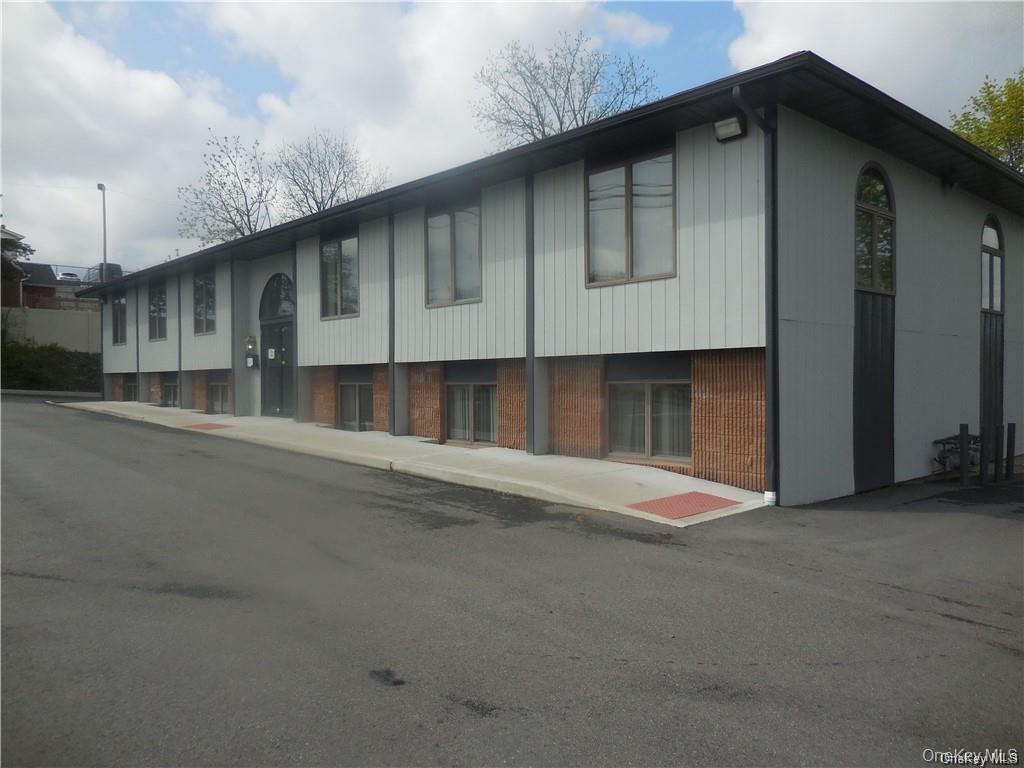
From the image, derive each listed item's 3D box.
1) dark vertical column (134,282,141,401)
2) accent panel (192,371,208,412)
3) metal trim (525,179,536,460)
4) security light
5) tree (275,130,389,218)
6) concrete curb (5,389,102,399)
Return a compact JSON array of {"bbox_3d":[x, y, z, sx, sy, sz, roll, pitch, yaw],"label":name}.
[{"bbox_3d":[-11.405,-1.267,22.616,0.160,3.640,0.197,-1,1,-43],"label":"dark vertical column"},{"bbox_3d":[-8.305,0.200,19.838,0.150,1.120,0.980,0,0,-44],"label":"accent panel"},{"bbox_3d":[0.281,-0.997,10.669,0.110,3.999,0.160,-1,0,-45],"label":"metal trim"},{"bbox_3d":[2.409,-2.821,8.185,0.200,0.260,0.330,-1,1,-43],"label":"security light"},{"bbox_3d":[-10.831,-8.676,43.924,6.300,12.810,6.300,-1,1,-43],"label":"tree"},{"bbox_3d":[-18.410,0.379,29.500,3.800,0.180,0.200,-1,1,-43],"label":"concrete curb"}]

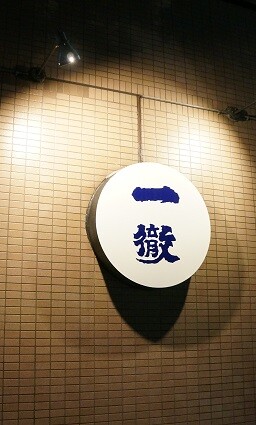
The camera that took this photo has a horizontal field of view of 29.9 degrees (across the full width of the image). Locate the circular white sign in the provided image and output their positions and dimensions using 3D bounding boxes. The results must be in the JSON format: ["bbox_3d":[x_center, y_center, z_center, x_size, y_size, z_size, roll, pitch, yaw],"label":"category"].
[{"bbox_3d":[0.163,0.096,3.430,0.897,0.897,0.180,5,-15,-22],"label":"circular white sign"}]

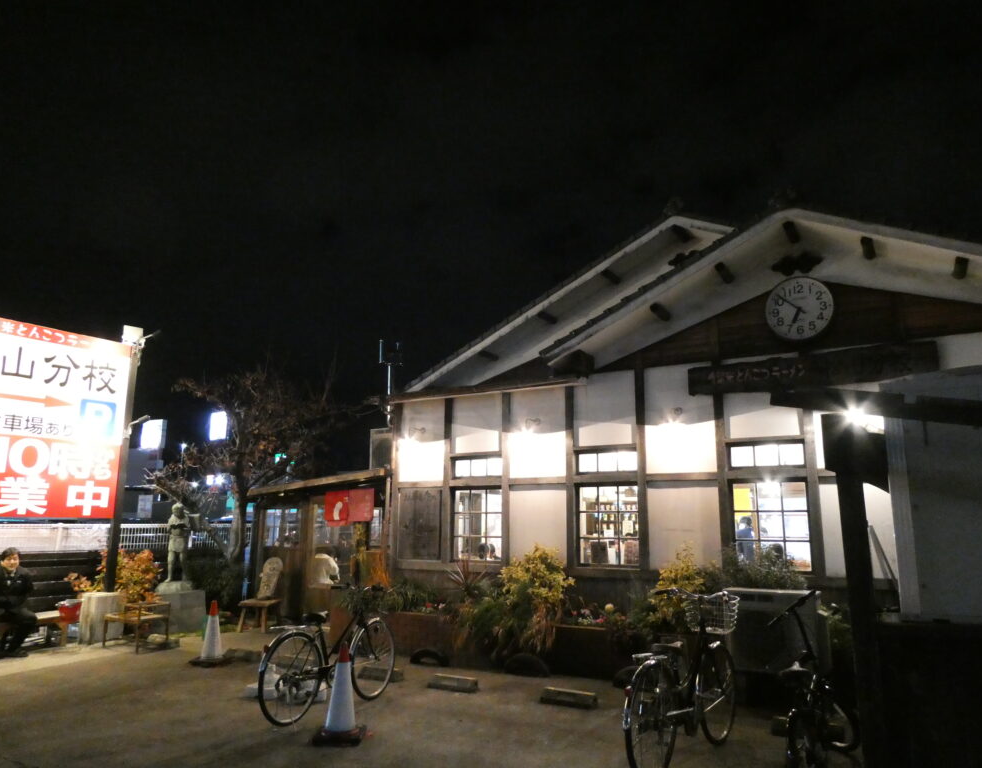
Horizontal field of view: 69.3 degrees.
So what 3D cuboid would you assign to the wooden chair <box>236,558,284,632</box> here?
[{"bbox_3d":[-3.740,3.458,11.681,0.560,1.120,0.520,-5,-13,23],"label":"wooden chair"}]

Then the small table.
[{"bbox_3d":[-4.799,3.268,9.573,0.720,0.600,0.500,-6,-13,26],"label":"small table"}]

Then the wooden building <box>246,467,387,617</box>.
[{"bbox_3d":[-2.492,3.019,13.092,3.400,2.580,2.300,-6,-14,29],"label":"wooden building"}]

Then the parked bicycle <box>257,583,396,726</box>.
[{"bbox_3d":[-1.408,2.376,6.369,0.580,1.050,1.830,-6,-14,29],"label":"parked bicycle"}]

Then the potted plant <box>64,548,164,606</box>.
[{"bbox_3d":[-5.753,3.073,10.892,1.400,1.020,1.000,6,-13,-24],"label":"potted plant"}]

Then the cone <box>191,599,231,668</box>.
[{"bbox_3d":[-3.418,3.050,8.752,0.370,0.700,0.370,-6,-14,29],"label":"cone"}]

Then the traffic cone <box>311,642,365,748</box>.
[{"bbox_3d":[-1.169,2.376,5.525,0.370,0.700,0.370,0,-12,0],"label":"traffic cone"}]

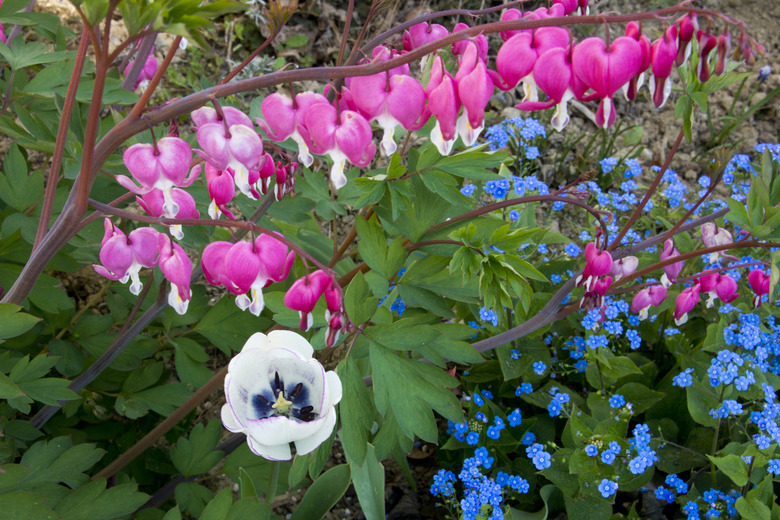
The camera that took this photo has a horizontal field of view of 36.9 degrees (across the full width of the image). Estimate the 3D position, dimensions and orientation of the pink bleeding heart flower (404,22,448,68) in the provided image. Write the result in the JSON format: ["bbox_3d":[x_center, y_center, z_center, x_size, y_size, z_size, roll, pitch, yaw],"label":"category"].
[{"bbox_3d":[0.018,-0.107,0.580,0.024,0.024,0.015,0,30,0],"label":"pink bleeding heart flower"}]

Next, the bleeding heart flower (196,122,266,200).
[{"bbox_3d":[-0.072,-0.045,0.530,0.029,0.031,0.015,-12,26,1],"label":"bleeding heart flower"}]

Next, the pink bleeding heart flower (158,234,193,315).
[{"bbox_3d":[-0.097,0.007,0.530,0.013,0.032,0.024,-17,29,-14],"label":"pink bleeding heart flower"}]

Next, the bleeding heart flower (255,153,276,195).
[{"bbox_3d":[-0.060,-0.041,0.560,0.012,0.020,0.010,-10,30,-18],"label":"bleeding heart flower"}]

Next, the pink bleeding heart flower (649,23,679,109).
[{"bbox_3d":[0.113,-0.080,0.485,0.013,0.032,0.017,10,31,17],"label":"pink bleeding heart flower"}]

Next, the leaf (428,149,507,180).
[{"bbox_3d":[0.035,-0.044,0.540,0.037,0.008,0.021,-5,32,-8],"label":"leaf"}]

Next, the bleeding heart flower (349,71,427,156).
[{"bbox_3d":[-0.001,-0.065,0.520,0.034,0.037,0.018,-2,28,-4],"label":"bleeding heart flower"}]

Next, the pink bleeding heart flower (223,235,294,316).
[{"bbox_3d":[-0.056,0.007,0.500,0.029,0.031,0.016,-12,37,-16],"label":"pink bleeding heart flower"}]

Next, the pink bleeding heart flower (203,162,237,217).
[{"bbox_3d":[-0.084,-0.035,0.580,0.013,0.025,0.018,21,31,29],"label":"pink bleeding heart flower"}]

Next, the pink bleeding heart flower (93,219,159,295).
[{"bbox_3d":[-0.122,-0.002,0.540,0.028,0.031,0.015,-2,27,12],"label":"pink bleeding heart flower"}]

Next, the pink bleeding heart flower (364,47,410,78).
[{"bbox_3d":[-0.001,-0.102,0.620,0.026,0.028,0.015,0,35,0],"label":"pink bleeding heart flower"}]

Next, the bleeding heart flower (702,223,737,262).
[{"bbox_3d":[0.194,-0.010,0.690,0.021,0.022,0.014,-3,30,-6],"label":"bleeding heart flower"}]

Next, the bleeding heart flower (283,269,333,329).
[{"bbox_3d":[-0.035,0.017,0.500,0.020,0.024,0.014,-19,35,-29],"label":"bleeding heart flower"}]

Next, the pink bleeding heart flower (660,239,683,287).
[{"bbox_3d":[0.193,0.002,0.800,0.013,0.029,0.023,-15,29,-15],"label":"pink bleeding heart flower"}]

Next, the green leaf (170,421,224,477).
[{"bbox_3d":[-0.122,0.120,0.740,0.033,0.009,0.036,9,54,6],"label":"green leaf"}]

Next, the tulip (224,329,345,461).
[{"bbox_3d":[-0.053,0.067,0.570,0.058,0.043,0.058,0,40,0],"label":"tulip"}]

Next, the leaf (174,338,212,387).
[{"bbox_3d":[-0.107,0.056,0.640,0.021,0.027,0.012,0,23,0],"label":"leaf"}]

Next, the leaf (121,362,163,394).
[{"bbox_3d":[-0.131,0.063,0.620,0.016,0.006,0.028,31,50,31],"label":"leaf"}]

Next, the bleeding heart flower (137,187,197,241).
[{"bbox_3d":[-0.108,-0.024,0.570,0.029,0.029,0.017,0,28,0],"label":"bleeding heart flower"}]

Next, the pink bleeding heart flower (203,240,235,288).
[{"bbox_3d":[-0.071,0.003,0.505,0.022,0.023,0.014,10,31,17],"label":"pink bleeding heart flower"}]

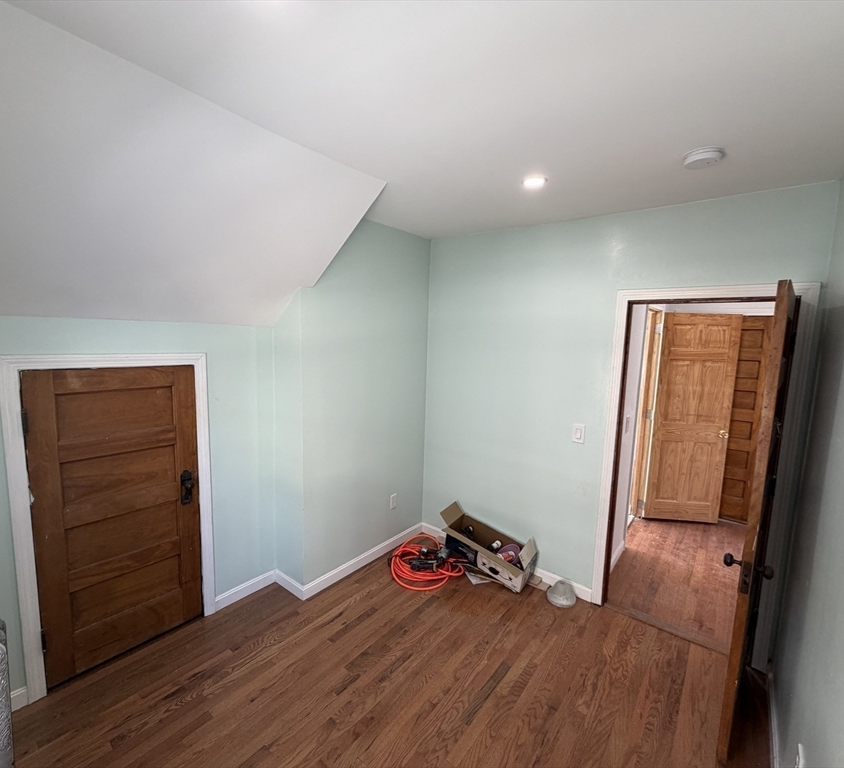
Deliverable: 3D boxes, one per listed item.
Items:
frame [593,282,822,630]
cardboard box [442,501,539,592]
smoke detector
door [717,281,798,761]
[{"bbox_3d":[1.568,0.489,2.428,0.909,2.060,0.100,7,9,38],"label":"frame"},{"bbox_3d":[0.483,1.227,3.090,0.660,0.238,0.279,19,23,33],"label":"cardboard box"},{"bbox_3d":[1.169,-0.933,1.720,0.138,0.042,0.138,7,9,38],"label":"smoke detector"},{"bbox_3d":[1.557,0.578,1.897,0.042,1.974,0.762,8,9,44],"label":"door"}]

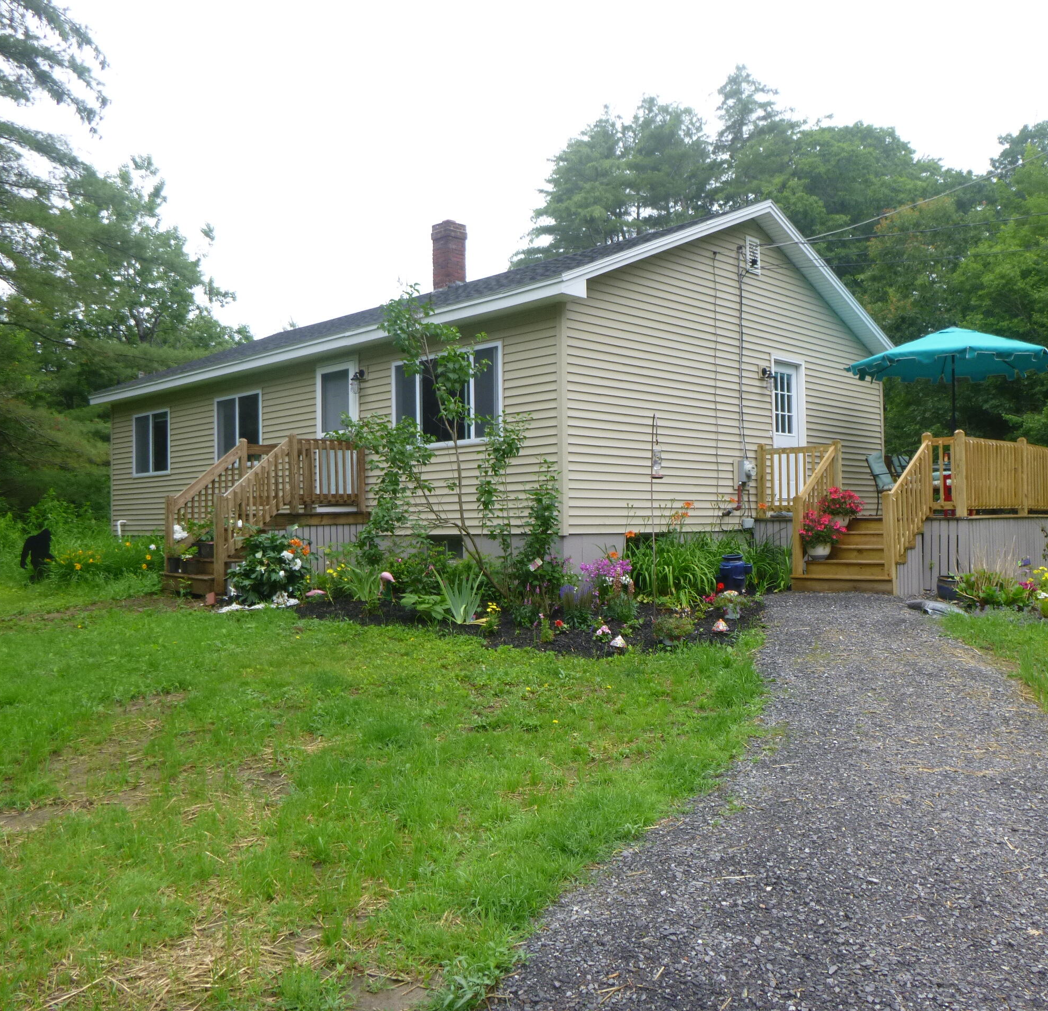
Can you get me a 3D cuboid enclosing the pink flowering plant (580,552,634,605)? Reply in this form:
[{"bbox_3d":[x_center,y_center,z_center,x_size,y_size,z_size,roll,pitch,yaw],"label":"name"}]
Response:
[{"bbox_3d":[0.877,0.799,10.400,0.570,0.560,0.500,-1,-1,5],"label":"pink flowering plant"}]

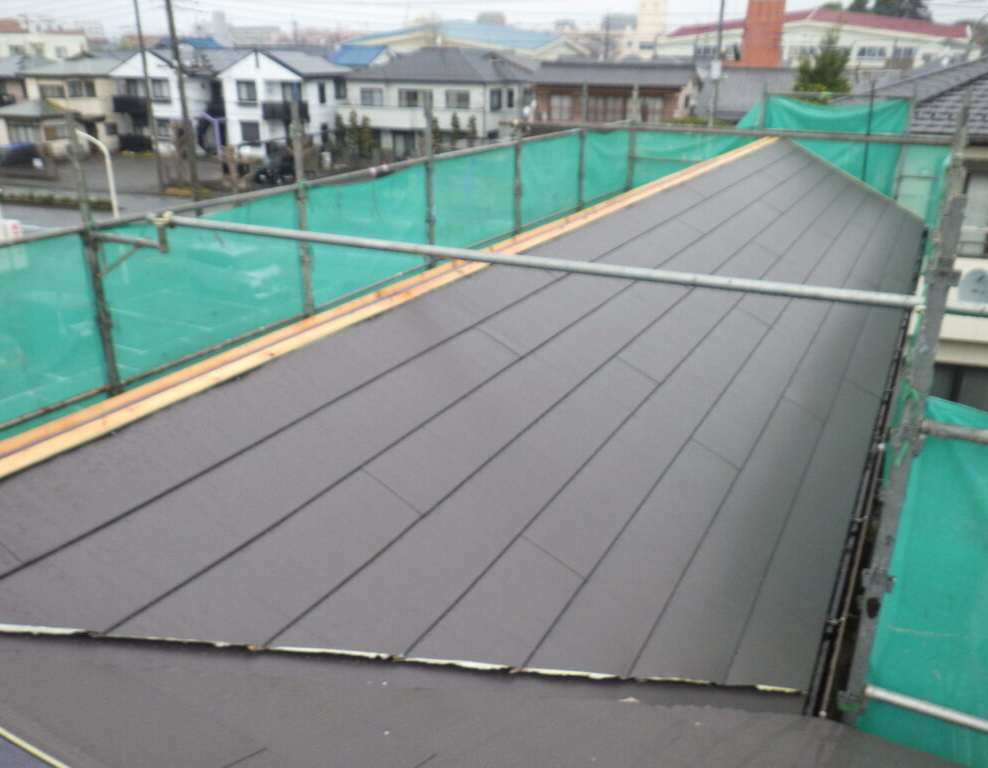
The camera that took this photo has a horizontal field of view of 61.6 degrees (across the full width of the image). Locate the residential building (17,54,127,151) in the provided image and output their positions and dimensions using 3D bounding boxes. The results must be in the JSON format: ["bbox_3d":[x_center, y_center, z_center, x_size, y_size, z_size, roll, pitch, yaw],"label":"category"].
[{"bbox_3d":[-32.536,-23.920,69.637,8.200,7.350,6.500,9,23,20],"label":"residential building"}]

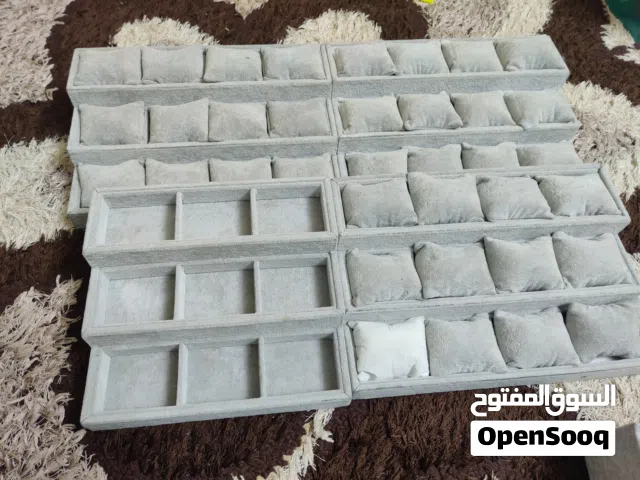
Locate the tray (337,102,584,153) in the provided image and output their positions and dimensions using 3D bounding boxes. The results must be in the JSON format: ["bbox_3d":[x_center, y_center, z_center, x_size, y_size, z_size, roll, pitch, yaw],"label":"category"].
[{"bbox_3d":[0.211,-0.192,0.789,0.380,0.038,0.087,-4,57,-6],"label":"tray"}]

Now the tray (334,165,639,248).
[{"bbox_3d":[0.206,-0.044,0.653,0.380,0.038,0.087,-3,57,-7],"label":"tray"}]

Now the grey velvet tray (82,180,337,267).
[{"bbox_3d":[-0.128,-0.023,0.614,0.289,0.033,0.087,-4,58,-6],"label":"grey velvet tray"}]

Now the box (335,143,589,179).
[{"bbox_3d":[0.220,-0.102,0.770,0.380,0.038,0.087,-4,57,-6],"label":"box"}]

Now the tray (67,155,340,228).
[{"bbox_3d":[-0.158,-0.076,0.730,0.380,0.038,0.087,-4,57,-8],"label":"tray"}]

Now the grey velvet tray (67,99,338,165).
[{"bbox_3d":[-0.167,-0.166,0.749,0.380,0.038,0.087,-4,57,-8],"label":"grey velvet tray"}]

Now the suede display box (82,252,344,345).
[{"bbox_3d":[-0.121,0.067,0.596,0.289,0.033,0.087,-4,58,-6],"label":"suede display box"}]

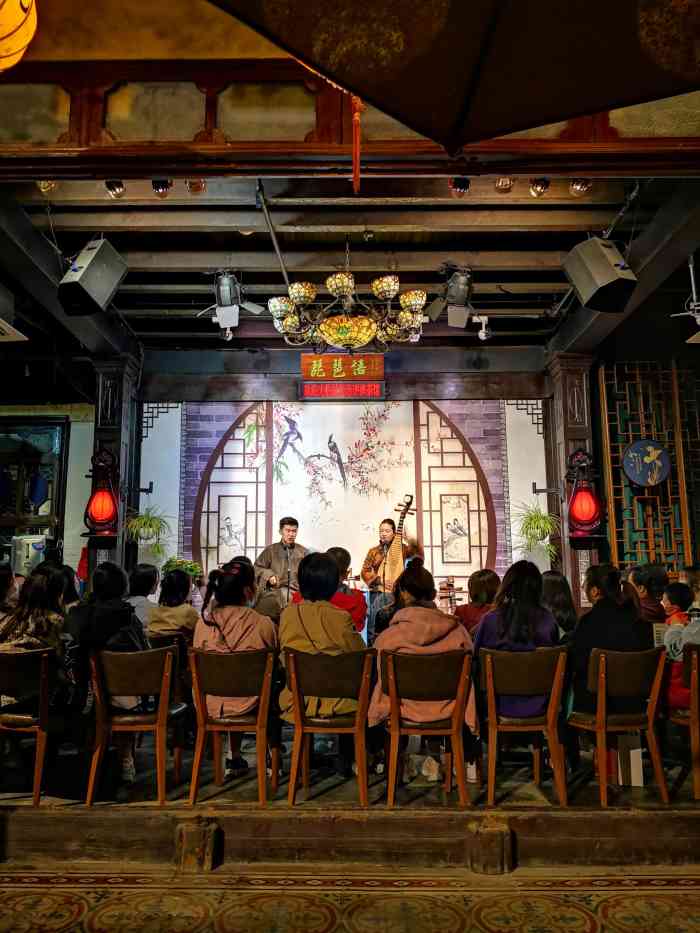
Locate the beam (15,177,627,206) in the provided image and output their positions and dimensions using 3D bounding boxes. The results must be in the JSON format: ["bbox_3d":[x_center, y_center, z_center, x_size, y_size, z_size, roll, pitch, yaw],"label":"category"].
[{"bbox_3d":[-0.134,-1.797,4.789,4.180,0.130,0.086,0,-9,0],"label":"beam"}]

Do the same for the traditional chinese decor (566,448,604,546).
[{"bbox_3d":[2.044,0.260,6.318,0.290,0.790,0.280,0,-10,-1],"label":"traditional chinese decor"}]

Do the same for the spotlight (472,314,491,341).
[{"bbox_3d":[1.130,-1.190,6.252,0.150,0.210,0.150,-5,-11,24],"label":"spotlight"}]

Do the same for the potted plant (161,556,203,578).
[{"bbox_3d":[-1.563,0.965,6.750,0.400,0.340,0.380,0,-9,0],"label":"potted plant"}]

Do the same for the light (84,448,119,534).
[{"bbox_3d":[-2.145,0.216,6.282,0.270,0.760,0.260,0,-10,-1],"label":"light"}]

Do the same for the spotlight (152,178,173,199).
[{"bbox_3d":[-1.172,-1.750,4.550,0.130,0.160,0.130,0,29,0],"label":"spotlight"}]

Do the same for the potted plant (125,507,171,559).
[{"bbox_3d":[-1.807,0.592,6.526,0.410,0.450,0.390,0,-10,-1],"label":"potted plant"}]

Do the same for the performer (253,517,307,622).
[{"bbox_3d":[-0.616,1.085,6.609,0.580,1.300,0.720,2,-9,-12],"label":"performer"}]

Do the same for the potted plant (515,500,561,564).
[{"bbox_3d":[1.739,0.621,6.750,0.410,0.590,0.400,0,-9,0],"label":"potted plant"}]

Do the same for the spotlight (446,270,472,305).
[{"bbox_3d":[0.873,-1.427,5.800,0.190,0.240,0.190,2,31,-15],"label":"spotlight"}]

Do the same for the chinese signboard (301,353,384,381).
[{"bbox_3d":[-0.069,-0.982,7.198,0.820,0.285,0.050,0,-10,-1],"label":"chinese signboard"}]

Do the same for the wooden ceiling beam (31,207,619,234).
[{"bbox_3d":[-0.135,-1.740,5.143,4.220,0.130,0.091,0,-9,0],"label":"wooden ceiling beam"}]

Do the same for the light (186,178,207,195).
[{"bbox_3d":[-0.916,-1.665,4.313,0.130,0.130,0.140,0,-10,-1],"label":"light"}]

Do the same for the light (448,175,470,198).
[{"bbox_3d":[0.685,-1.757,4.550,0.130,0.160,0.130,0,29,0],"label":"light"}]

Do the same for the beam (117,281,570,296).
[{"bbox_3d":[-0.052,-1.441,5.877,3.900,0.125,0.085,0,-10,-1],"label":"beam"}]

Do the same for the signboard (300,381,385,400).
[{"bbox_3d":[-0.071,-0.742,7.157,0.820,0.175,0.060,0,-10,-1],"label":"signboard"}]

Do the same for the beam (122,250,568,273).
[{"bbox_3d":[-0.113,-1.633,5.814,4.130,0.130,0.094,0,-9,0],"label":"beam"}]

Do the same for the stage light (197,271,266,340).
[{"bbox_3d":[-0.883,-1.207,5.422,0.490,0.490,0.340,0,-10,-1],"label":"stage light"}]

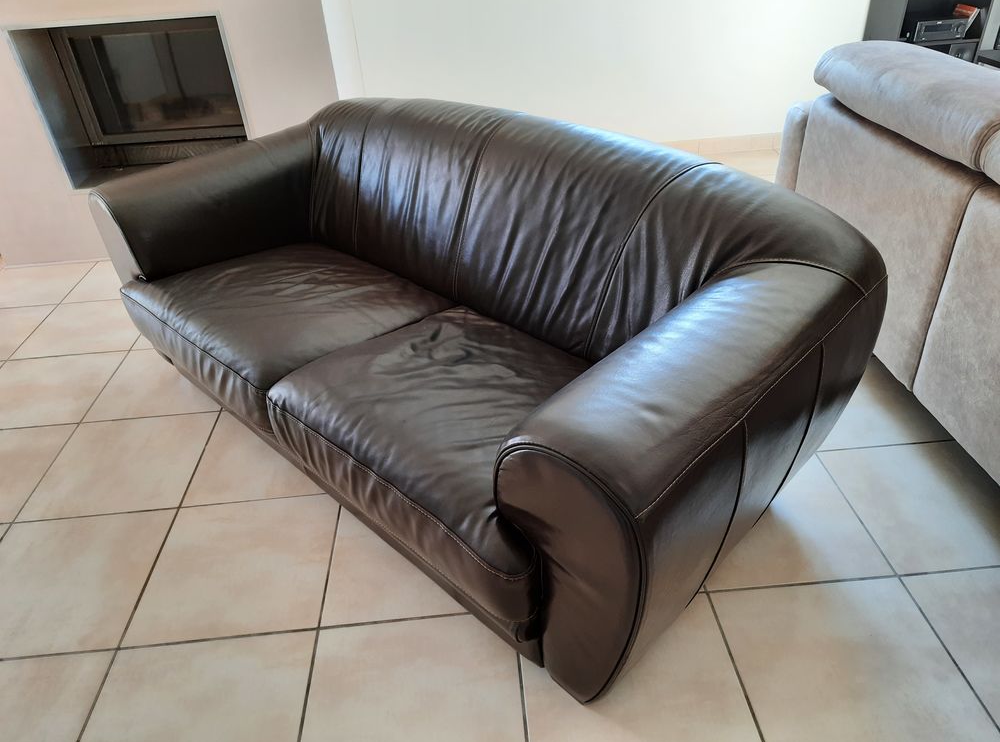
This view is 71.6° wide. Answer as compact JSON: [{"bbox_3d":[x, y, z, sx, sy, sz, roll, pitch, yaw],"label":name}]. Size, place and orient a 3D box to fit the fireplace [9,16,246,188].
[{"bbox_3d":[-1.498,-1.204,3.035,0.797,0.635,0.400,-5,35,-1],"label":"fireplace"}]

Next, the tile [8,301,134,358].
[{"bbox_3d":[-1.613,-0.174,2.744,0.439,0.010,0.420,-5,35,-1],"label":"tile"}]

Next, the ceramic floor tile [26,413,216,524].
[{"bbox_3d":[-1.113,0.276,2.063,0.439,0.010,0.420,-5,35,-1],"label":"ceramic floor tile"}]

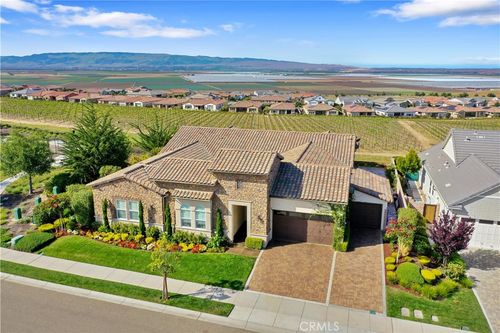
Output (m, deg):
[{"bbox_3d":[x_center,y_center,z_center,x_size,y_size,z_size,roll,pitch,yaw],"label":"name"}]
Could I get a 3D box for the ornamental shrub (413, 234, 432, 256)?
[{"bbox_3d":[13.450,6.043,30.275,1.400,1.350,1.350,4,15,16],"label":"ornamental shrub"}]

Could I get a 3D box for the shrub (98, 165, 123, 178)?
[{"bbox_3d":[-17.500,0.935,48.837,2.800,1.850,2.600,4,15,16],"label":"shrub"}]

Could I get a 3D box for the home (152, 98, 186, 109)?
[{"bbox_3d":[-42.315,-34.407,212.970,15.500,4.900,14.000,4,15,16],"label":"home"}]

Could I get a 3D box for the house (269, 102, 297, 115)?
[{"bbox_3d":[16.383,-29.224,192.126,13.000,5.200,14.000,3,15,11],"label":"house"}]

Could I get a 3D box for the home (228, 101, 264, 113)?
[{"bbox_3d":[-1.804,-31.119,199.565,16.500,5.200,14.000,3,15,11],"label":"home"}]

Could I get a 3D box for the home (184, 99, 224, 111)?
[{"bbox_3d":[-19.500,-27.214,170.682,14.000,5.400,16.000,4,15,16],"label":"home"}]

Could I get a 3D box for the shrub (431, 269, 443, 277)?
[{"bbox_3d":[12.460,7.089,25.953,0.750,0.450,0.720,0,14,0],"label":"shrub"}]

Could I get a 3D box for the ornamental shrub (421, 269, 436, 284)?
[{"bbox_3d":[11.502,6.958,25.024,0.950,0.800,0.950,4,15,16],"label":"ornamental shrub"}]

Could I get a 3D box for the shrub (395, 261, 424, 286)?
[{"bbox_3d":[10.850,7.152,26.327,1.750,1.200,1.700,4,15,16],"label":"shrub"}]

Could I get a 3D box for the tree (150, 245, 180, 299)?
[{"bbox_3d":[-5.012,6.267,22.621,1.850,3.350,1.850,4,15,16],"label":"tree"}]

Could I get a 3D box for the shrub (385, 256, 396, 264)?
[{"bbox_3d":[10.450,6.914,28.850,0.780,0.380,0.760,4,15,16],"label":"shrub"}]

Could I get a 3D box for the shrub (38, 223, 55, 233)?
[{"bbox_3d":[-18.050,5.374,34.442,1.350,0.520,1.250,4,15,16],"label":"shrub"}]

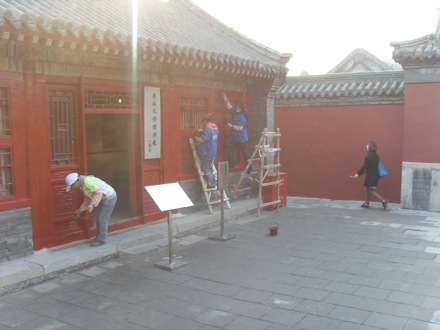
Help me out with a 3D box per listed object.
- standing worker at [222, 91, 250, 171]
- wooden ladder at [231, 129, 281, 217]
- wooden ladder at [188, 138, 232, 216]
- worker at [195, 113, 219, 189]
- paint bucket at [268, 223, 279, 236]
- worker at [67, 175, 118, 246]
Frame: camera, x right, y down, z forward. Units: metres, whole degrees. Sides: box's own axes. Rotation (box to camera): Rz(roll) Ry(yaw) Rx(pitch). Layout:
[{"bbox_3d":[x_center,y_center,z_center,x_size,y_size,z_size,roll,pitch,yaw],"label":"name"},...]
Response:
[{"bbox_3d":[0.414,-0.731,11.393,0.550,1.800,0.650,3,6,34],"label":"standing worker"},{"bbox_3d":[0.850,0.145,11.783,0.950,2.020,0.860,3,6,34],"label":"wooden ladder"},{"bbox_3d":[-0.169,0.207,10.614,0.130,1.650,0.820,-17,-5,34],"label":"wooden ladder"},{"bbox_3d":[-0.243,-0.309,10.266,0.500,1.600,0.480,3,6,34],"label":"worker"},{"bbox_3d":[1.011,1.240,9.390,0.180,0.220,0.180,0,5,0],"label":"paint bucket"},{"bbox_3d":[-1.996,0.685,7.671,0.750,1.140,0.500,-3,5,-26],"label":"worker"}]

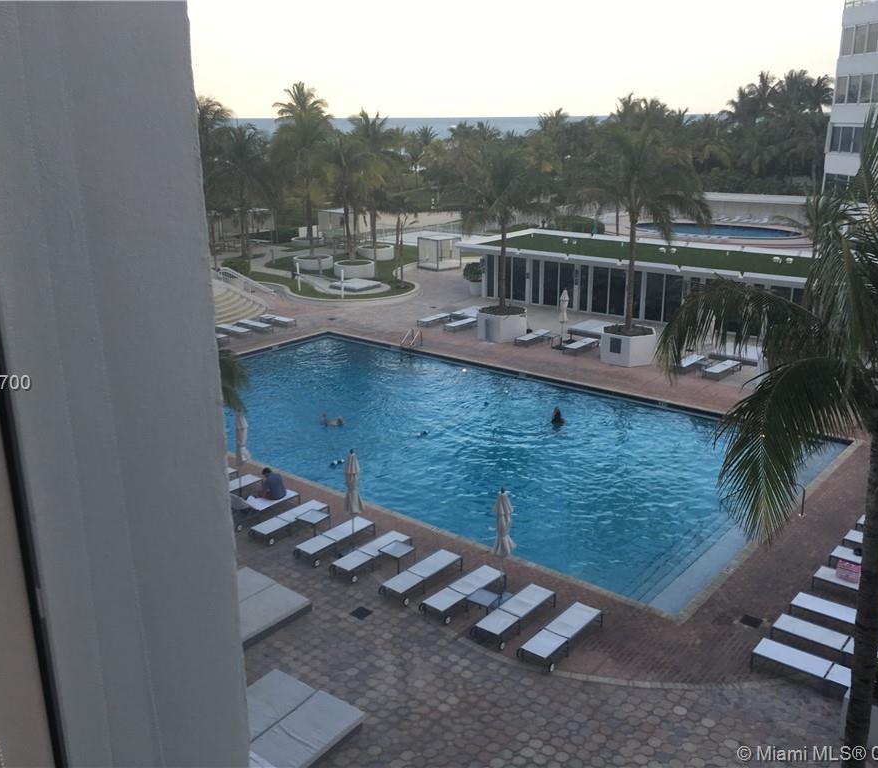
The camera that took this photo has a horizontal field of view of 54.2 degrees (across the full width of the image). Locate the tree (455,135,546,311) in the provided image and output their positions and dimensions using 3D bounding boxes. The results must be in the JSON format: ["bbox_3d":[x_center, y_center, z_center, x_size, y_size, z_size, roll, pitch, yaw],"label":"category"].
[{"bbox_3d":[2.751,-7.081,38.382,4.300,7.506,4.300,0,17,0],"label":"tree"}]

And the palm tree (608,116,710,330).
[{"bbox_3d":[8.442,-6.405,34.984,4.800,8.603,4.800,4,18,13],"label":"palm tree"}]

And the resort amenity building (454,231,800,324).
[{"bbox_3d":[11.225,-5.429,44.743,19.500,2.950,8.800,12,21,36],"label":"resort amenity building"}]

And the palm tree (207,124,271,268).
[{"bbox_3d":[-13.751,-13.285,60.130,4.800,9.200,4.800,-4,18,-12],"label":"palm tree"}]

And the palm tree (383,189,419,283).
[{"bbox_3d":[-2.328,-8.967,52.415,2.200,5.550,2.200,0,17,0],"label":"palm tree"}]

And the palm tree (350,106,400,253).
[{"bbox_3d":[-4.690,-14.197,60.270,3.700,9.760,3.700,-2,17,-4],"label":"palm tree"}]

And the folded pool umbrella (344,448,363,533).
[{"bbox_3d":[-2.023,2.674,19.769,0.460,2.541,0.460,0,17,0],"label":"folded pool umbrella"}]

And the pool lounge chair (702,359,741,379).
[{"bbox_3d":[11.098,-0.525,33.493,0.610,0.370,2.060,14,23,39],"label":"pool lounge chair"}]

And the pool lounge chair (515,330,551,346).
[{"bbox_3d":[4.279,-2.030,38.694,0.590,0.380,2.000,12,21,35],"label":"pool lounge chair"}]

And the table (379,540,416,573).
[{"bbox_3d":[-0.939,3.953,19.534,0.570,0.400,0.570,14,22,38],"label":"table"}]

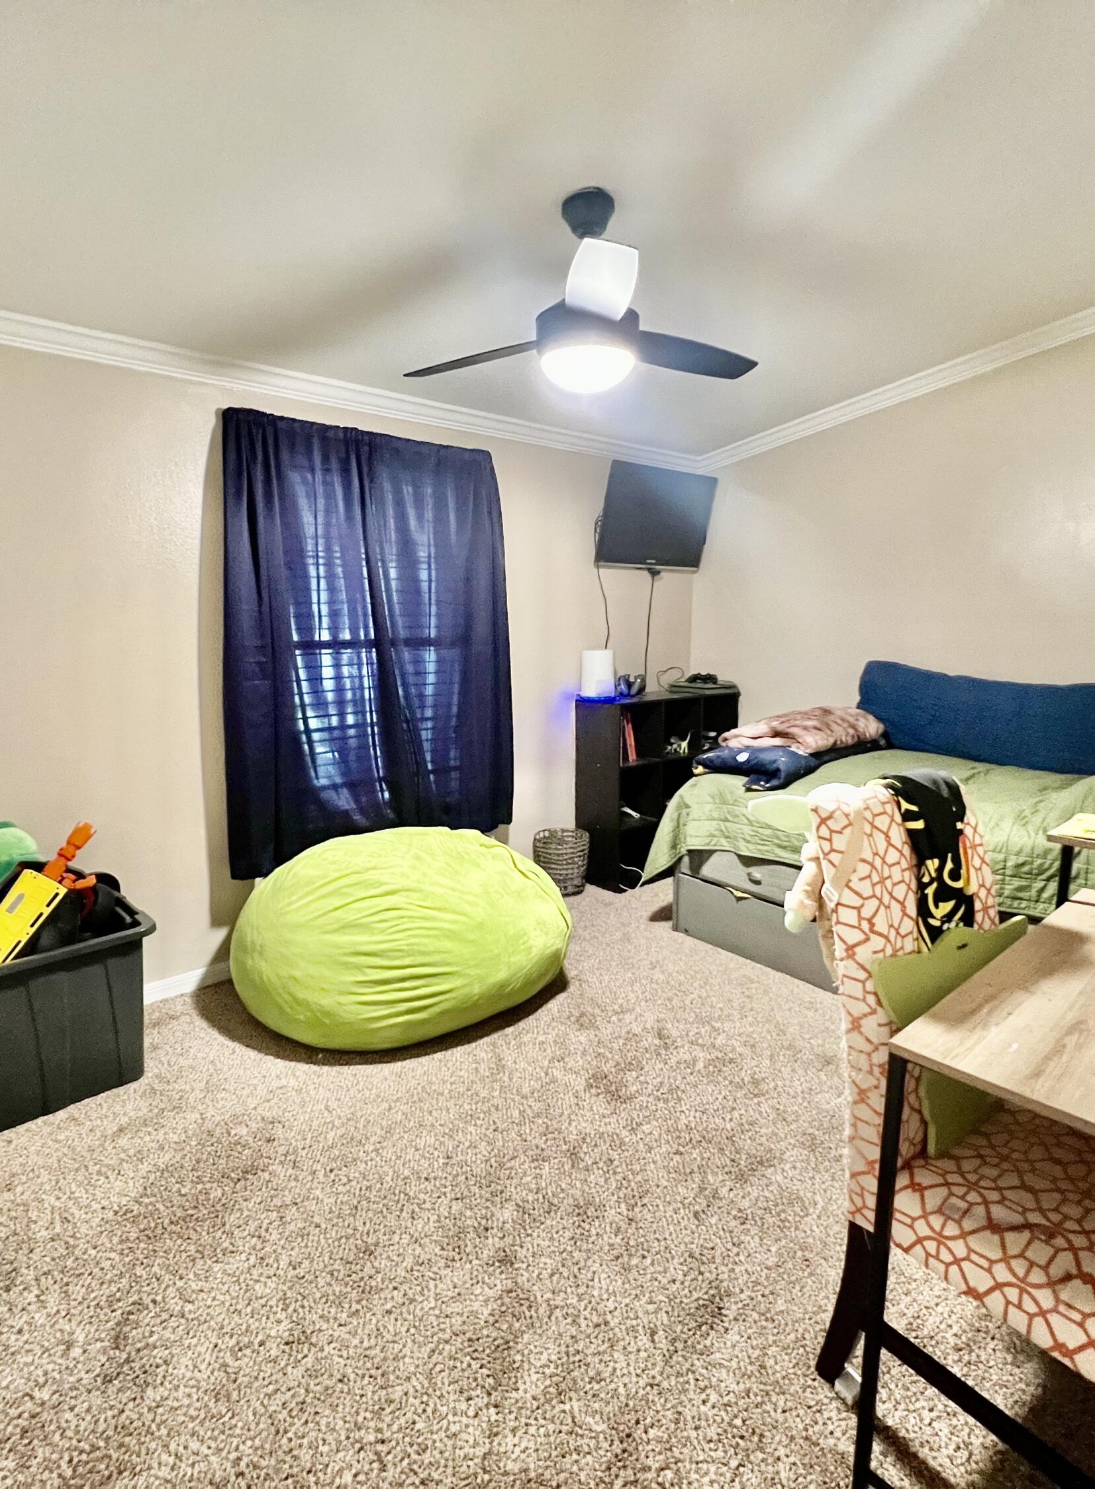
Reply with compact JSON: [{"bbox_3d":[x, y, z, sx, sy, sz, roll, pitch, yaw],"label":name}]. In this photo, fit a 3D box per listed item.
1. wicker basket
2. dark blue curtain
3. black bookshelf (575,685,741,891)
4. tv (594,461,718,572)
[{"bbox_3d":[0.090,0.577,3.635,0.270,0.270,0.270,1,9,3],"label":"wicker basket"},{"bbox_3d":[-0.641,-0.366,2.883,1.220,1.590,0.120,-8,12,-41],"label":"dark blue curtain"},{"bbox_3d":[0.587,0.205,3.918,0.916,0.915,0.304,-8,12,-41],"label":"black bookshelf"},{"bbox_3d":[0.529,-1.100,3.658,0.760,0.475,0.070,-9,27,-40],"label":"tv"}]

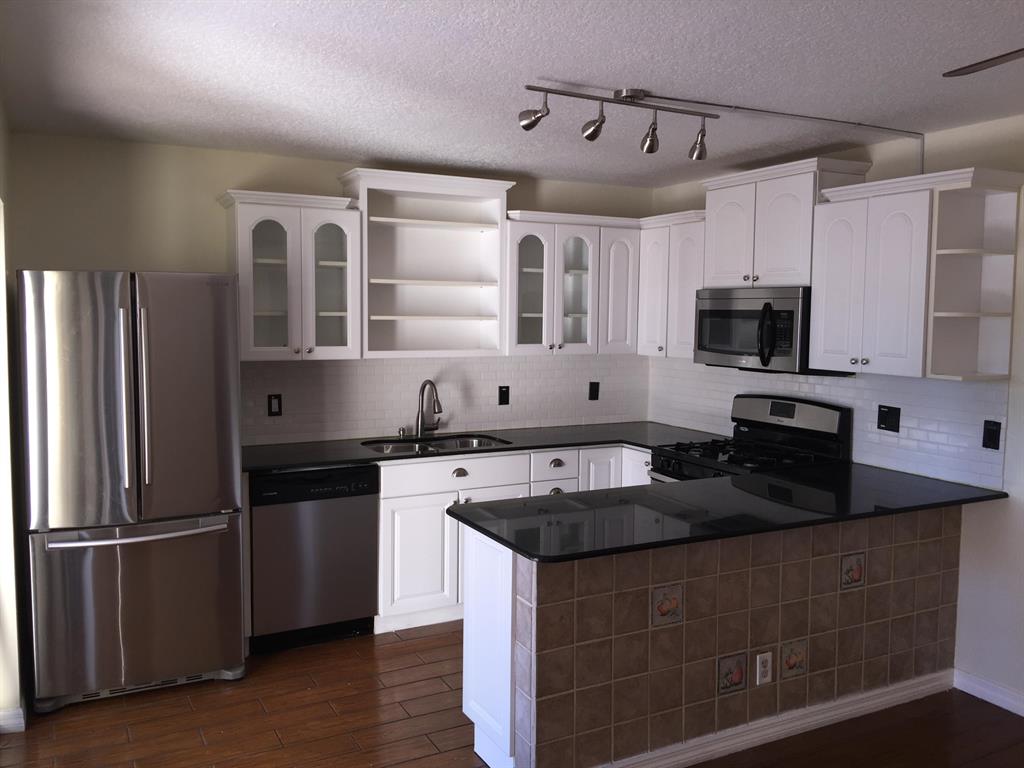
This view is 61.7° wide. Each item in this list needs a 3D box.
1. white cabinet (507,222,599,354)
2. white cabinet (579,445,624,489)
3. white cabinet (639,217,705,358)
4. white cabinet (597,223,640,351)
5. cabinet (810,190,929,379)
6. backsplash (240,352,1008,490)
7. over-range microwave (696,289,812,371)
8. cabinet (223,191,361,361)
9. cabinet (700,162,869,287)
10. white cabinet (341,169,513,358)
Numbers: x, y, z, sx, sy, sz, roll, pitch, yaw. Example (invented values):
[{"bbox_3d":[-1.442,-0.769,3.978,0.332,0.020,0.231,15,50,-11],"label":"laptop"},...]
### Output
[{"bbox_3d":[0.171,-0.549,5.056,0.607,0.750,0.327,-2,5,-27],"label":"white cabinet"},{"bbox_3d":[0.363,0.772,5.145,0.295,0.880,0.610,-2,5,-27],"label":"white cabinet"},{"bbox_3d":[1.049,-0.551,4.981,0.329,0.780,0.621,-2,5,-27],"label":"white cabinet"},{"bbox_3d":[0.578,-0.570,5.318,0.293,0.766,0.327,-2,5,-27],"label":"white cabinet"},{"bbox_3d":[1.690,-0.433,3.827,0.327,0.766,0.612,-2,5,-27],"label":"cabinet"},{"bbox_3d":[0.281,0.155,4.022,2.690,0.455,2.467,-2,5,-27],"label":"backsplash"},{"bbox_3d":[1.327,-0.275,4.365,0.417,0.414,0.751,-2,5,-27],"label":"over-range microwave"},{"bbox_3d":[-1.123,-0.530,4.363,0.643,0.804,0.367,-2,5,-27],"label":"cabinet"},{"bbox_3d":[1.369,-0.780,4.394,0.360,0.580,0.795,-2,5,-27],"label":"cabinet"},{"bbox_3d":[-0.464,-0.628,4.697,0.889,0.956,0.367,-2,5,-27],"label":"white cabinet"}]

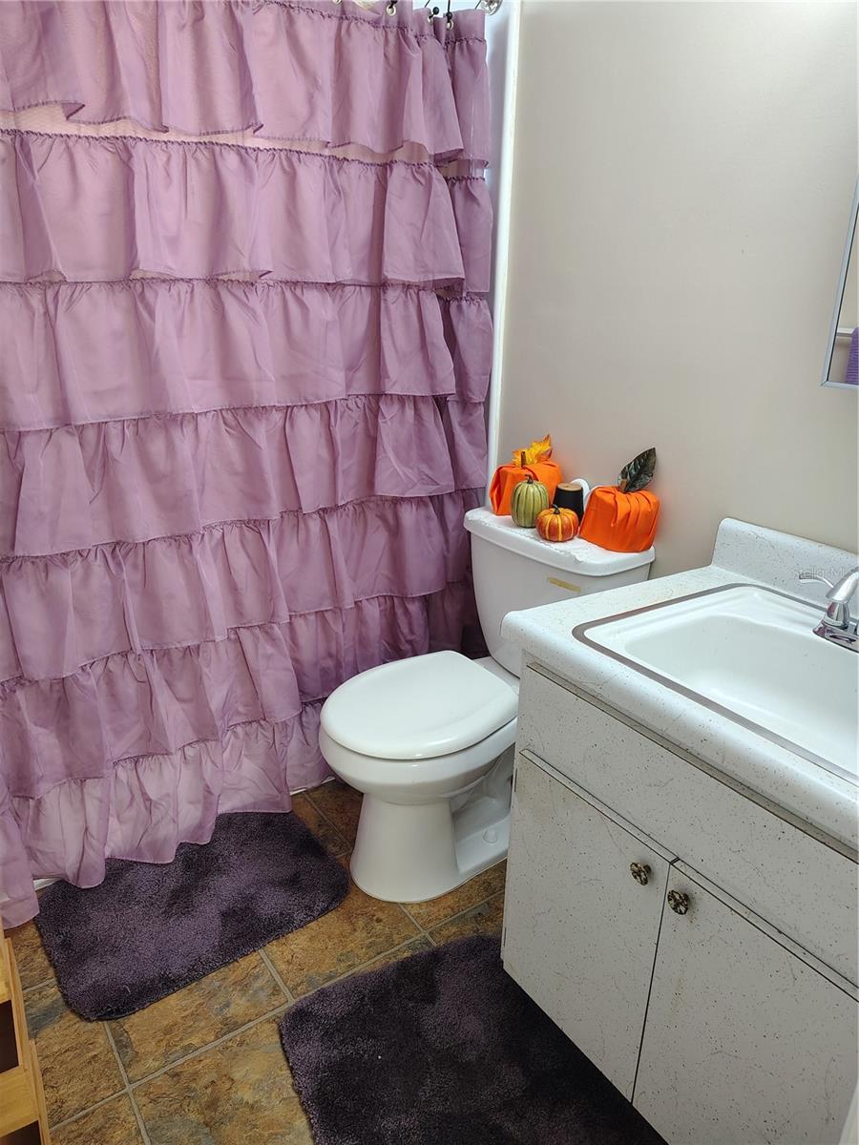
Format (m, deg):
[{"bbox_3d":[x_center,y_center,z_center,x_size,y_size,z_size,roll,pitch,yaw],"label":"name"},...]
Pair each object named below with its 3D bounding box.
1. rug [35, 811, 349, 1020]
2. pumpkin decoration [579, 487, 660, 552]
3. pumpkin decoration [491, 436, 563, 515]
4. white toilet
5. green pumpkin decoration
[{"bbox_3d":[-0.506,0.705,1.751,0.615,0.025,0.437,-13,24,-35],"label":"rug"},{"bbox_3d":[0.425,-0.125,1.760,0.149,0.124,0.169,-14,25,-36],"label":"pumpkin decoration"},{"bbox_3d":[0.253,-0.237,1.970,0.149,0.184,0.167,-14,25,-36],"label":"pumpkin decoration"},{"bbox_3d":[0.081,0.307,1.824,0.695,0.749,0.468,-14,25,-36],"label":"white toilet"},{"bbox_3d":[0.238,-0.171,1.867,0.091,0.127,0.091,1,20,0],"label":"green pumpkin decoration"}]

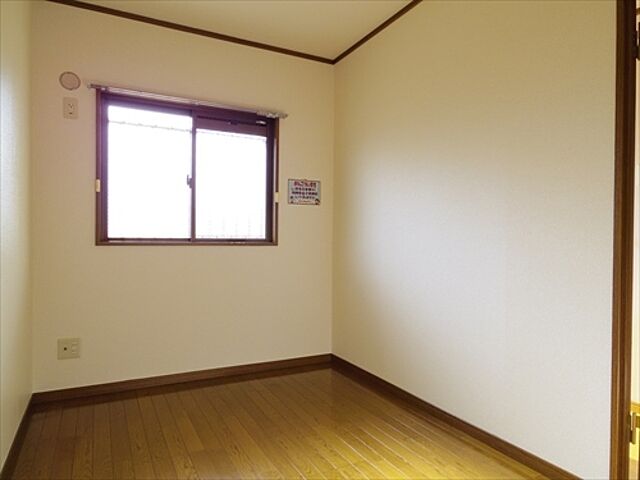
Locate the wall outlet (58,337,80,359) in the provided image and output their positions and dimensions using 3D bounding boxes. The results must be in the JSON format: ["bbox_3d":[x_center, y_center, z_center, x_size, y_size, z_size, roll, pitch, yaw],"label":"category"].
[{"bbox_3d":[-1.465,0.636,2.486,0.115,0.120,0.010,0,0,-28],"label":"wall outlet"}]

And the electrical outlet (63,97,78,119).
[{"bbox_3d":[-1.448,-0.765,2.478,0.072,0.120,0.010,0,0,-28],"label":"electrical outlet"}]

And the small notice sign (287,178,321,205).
[{"bbox_3d":[-0.115,-0.354,3.187,0.262,0.183,0.005,0,0,-28],"label":"small notice sign"}]

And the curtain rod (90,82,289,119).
[{"bbox_3d":[-0.796,-0.902,2.791,1.276,0.030,0.060,0,0,-28],"label":"curtain rod"}]

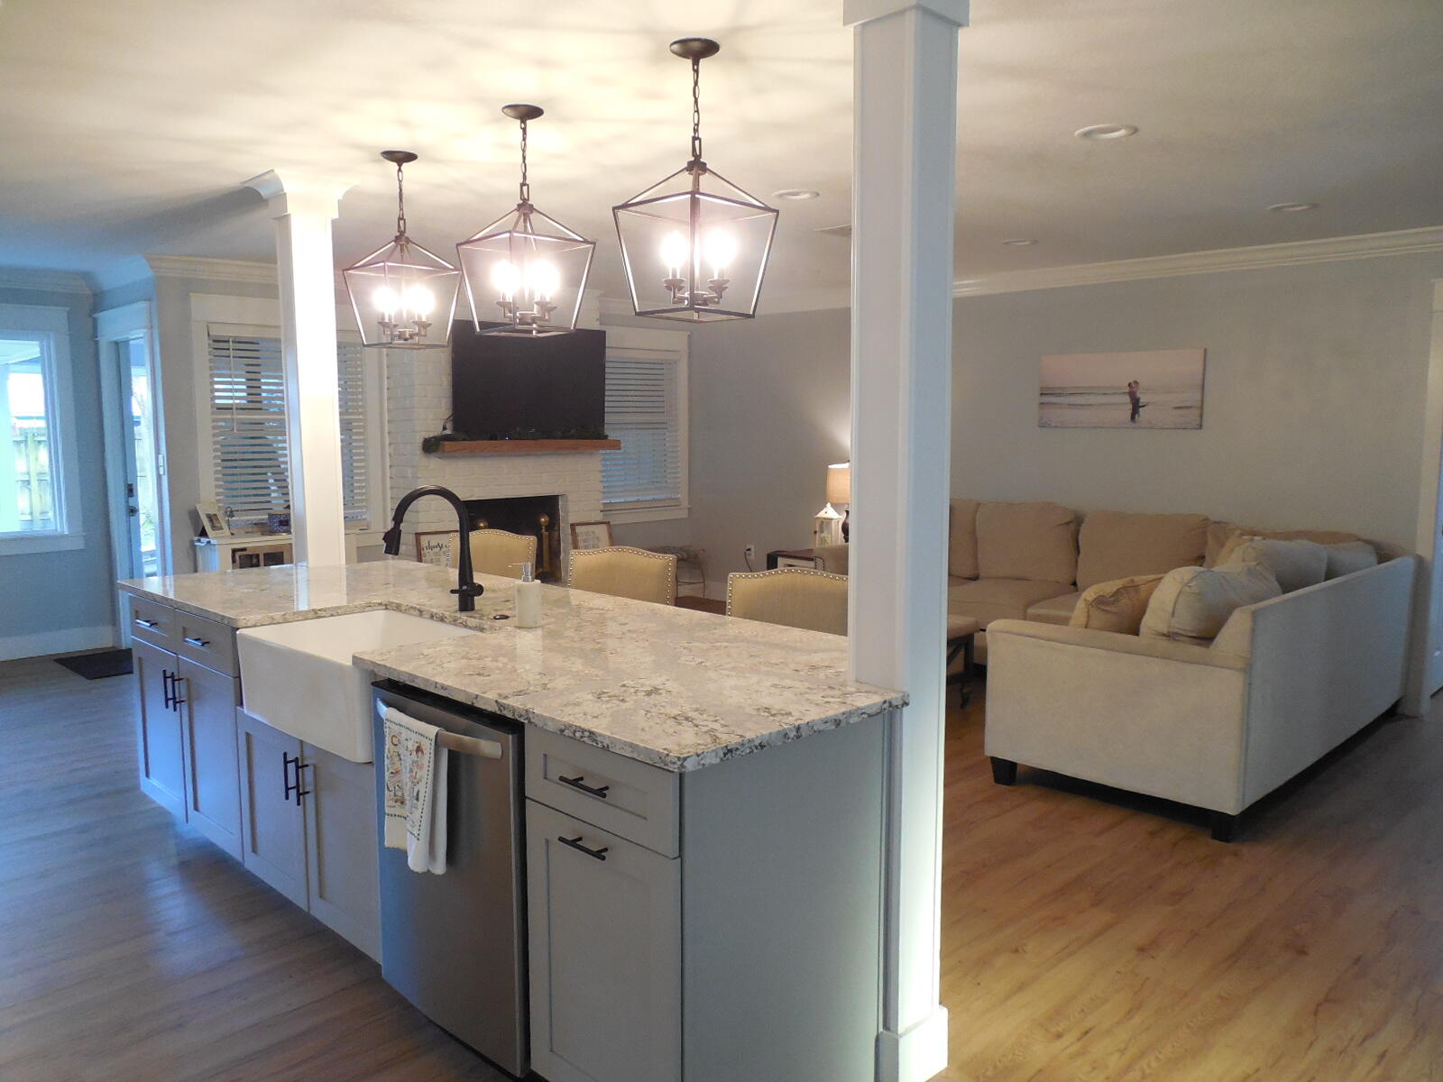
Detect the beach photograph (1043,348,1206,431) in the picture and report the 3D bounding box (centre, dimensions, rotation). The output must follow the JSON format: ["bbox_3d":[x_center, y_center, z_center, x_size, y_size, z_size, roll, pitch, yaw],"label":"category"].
[{"bbox_3d":[2.377,-0.900,6.246,0.035,0.450,1.000,-6,8,-44],"label":"beach photograph"}]

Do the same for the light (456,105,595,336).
[{"bbox_3d":[-0.618,-0.999,3.268,0.305,0.685,0.305,-6,8,-44],"label":"light"}]

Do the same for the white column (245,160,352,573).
[{"bbox_3d":[-1.701,-0.224,4.364,0.340,2.447,0.340,-6,8,-44],"label":"white column"}]

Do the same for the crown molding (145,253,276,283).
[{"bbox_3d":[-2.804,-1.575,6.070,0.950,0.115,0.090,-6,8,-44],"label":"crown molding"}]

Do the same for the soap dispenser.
[{"bbox_3d":[-0.567,0.152,2.987,0.096,0.178,0.073,-3,7,-30],"label":"soap dispenser"}]

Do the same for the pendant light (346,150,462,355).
[{"bbox_3d":[-1.167,-1.054,3.805,0.303,0.685,0.303,-6,8,-44],"label":"pendant light"}]

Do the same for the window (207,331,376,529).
[{"bbox_3d":[-2.607,-0.647,6.426,1.030,1.200,0.100,-6,8,-44],"label":"window"}]

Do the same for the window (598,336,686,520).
[{"bbox_3d":[-0.638,-0.883,8.268,1.050,1.440,0.100,-6,8,-44],"label":"window"}]

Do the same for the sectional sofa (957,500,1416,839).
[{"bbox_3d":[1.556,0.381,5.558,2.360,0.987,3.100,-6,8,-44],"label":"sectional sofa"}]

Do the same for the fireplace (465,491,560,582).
[{"bbox_3d":[-1.539,0.024,7.249,0.850,0.690,0.420,-6,8,-44],"label":"fireplace"}]

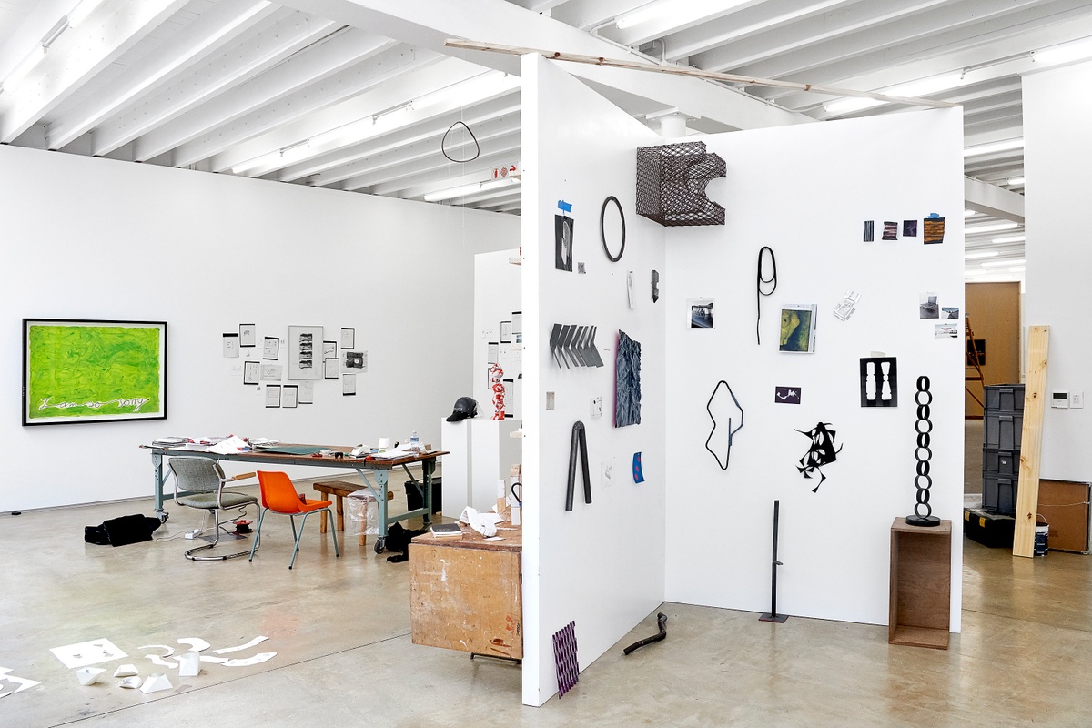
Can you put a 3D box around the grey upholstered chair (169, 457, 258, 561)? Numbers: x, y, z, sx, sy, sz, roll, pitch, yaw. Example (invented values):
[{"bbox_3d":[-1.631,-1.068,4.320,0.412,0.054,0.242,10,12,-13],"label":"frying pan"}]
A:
[{"bbox_3d":[-2.860,1.230,7.118,0.570,0.810,0.550,0,0,22],"label":"grey upholstered chair"}]

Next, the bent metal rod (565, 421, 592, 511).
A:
[{"bbox_3d":[0.172,0.512,4.199,0.040,0.435,0.274,0,1,27],"label":"bent metal rod"}]

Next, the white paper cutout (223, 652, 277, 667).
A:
[{"bbox_3d":[-1.594,1.603,4.438,0.300,0.010,0.143,-1,1,-37],"label":"white paper cutout"}]

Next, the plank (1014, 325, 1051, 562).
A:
[{"bbox_3d":[4.085,0.623,6.880,0.144,1.979,0.022,1,-16,42],"label":"plank"}]

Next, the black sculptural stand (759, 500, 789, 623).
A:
[{"bbox_3d":[1.482,1.267,5.309,0.155,0.765,0.172,0,0,24],"label":"black sculptural stand"}]

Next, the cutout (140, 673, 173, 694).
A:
[{"bbox_3d":[-1.980,1.619,4.170,0.135,0.068,0.090,0,0,-38],"label":"cutout"}]

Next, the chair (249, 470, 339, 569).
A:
[{"bbox_3d":[-2.040,1.211,6.647,0.480,0.740,0.530,0,1,36],"label":"chair"}]

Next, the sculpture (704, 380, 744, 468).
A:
[{"bbox_3d":[1.156,0.400,5.313,0.240,0.580,0.040,0,1,21],"label":"sculpture"}]

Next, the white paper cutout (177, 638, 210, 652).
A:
[{"bbox_3d":[-2.013,1.600,4.692,0.120,0.010,0.284,-1,1,-44],"label":"white paper cutout"}]

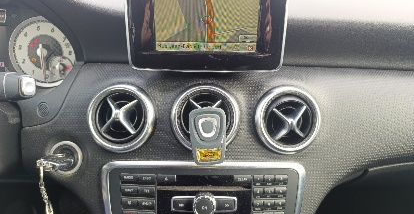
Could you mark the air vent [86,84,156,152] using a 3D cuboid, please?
[{"bbox_3d":[-0.113,0.016,0.361,0.087,0.087,0.030,3,3,6],"label":"air vent"}]

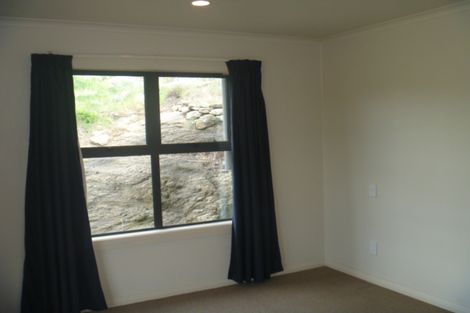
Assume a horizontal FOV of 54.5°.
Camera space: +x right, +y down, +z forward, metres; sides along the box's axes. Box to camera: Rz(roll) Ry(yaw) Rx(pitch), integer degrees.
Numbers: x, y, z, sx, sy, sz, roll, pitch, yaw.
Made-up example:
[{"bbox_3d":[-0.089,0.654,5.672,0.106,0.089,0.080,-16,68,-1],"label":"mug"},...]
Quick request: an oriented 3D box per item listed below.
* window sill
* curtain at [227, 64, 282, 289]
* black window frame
[{"bbox_3d":[-0.653,0.696,4.115,1.490,0.110,0.115,-4,4,-28],"label":"window sill"},{"bbox_3d":[0.196,0.149,4.394,0.570,2.095,0.160,-4,4,-28],"label":"curtain"},{"bbox_3d":[-0.707,-0.047,4.119,1.540,1.415,0.090,-4,4,-28],"label":"black window frame"}]

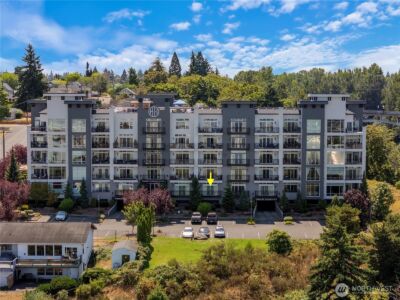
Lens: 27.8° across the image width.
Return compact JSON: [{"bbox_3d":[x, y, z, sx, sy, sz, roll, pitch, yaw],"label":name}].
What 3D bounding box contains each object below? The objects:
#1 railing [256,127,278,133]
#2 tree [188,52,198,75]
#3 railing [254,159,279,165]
[{"bbox_3d":[13.213,-3.976,160.000,4.750,1.100,0.150,0,5,0],"label":"railing"},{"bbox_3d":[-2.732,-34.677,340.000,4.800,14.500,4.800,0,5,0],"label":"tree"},{"bbox_3d":[13.038,2.432,157.411,4.700,1.070,0.120,0,5,2],"label":"railing"}]

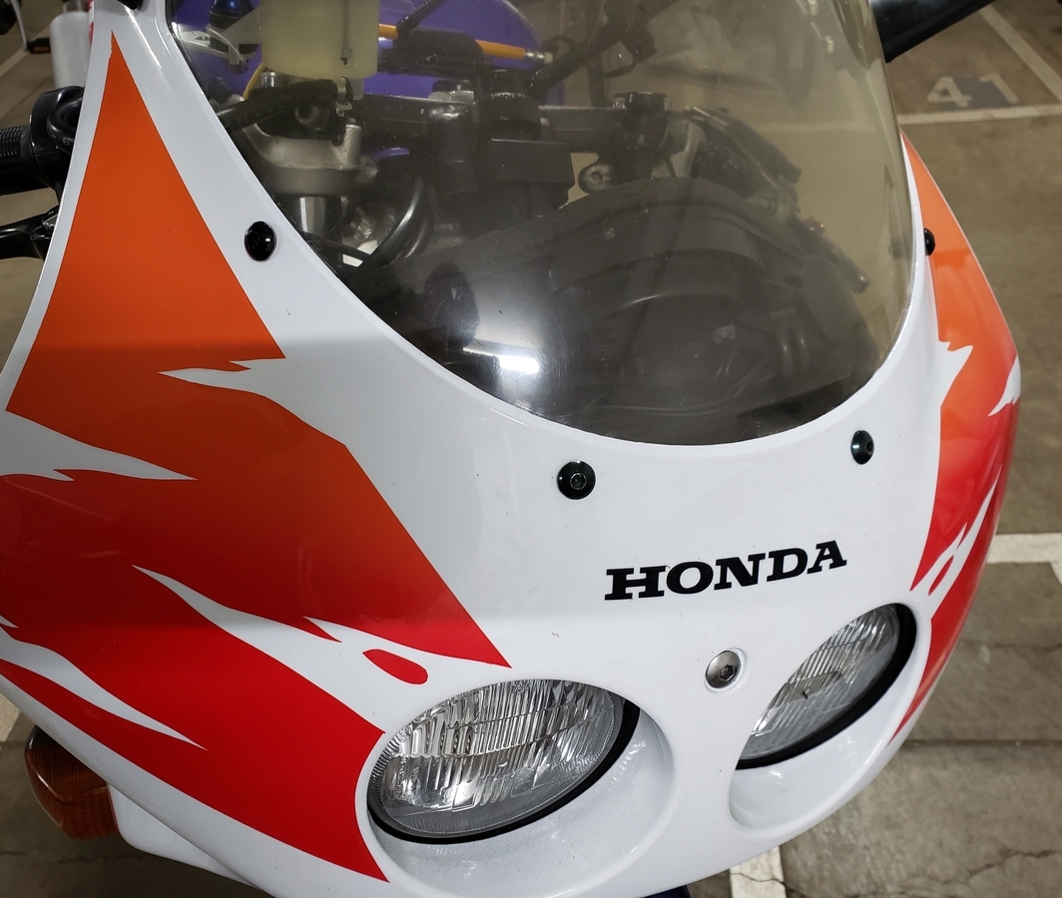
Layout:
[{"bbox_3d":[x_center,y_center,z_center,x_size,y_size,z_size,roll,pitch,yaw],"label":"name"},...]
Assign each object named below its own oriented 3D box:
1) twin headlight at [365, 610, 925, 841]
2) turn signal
[{"bbox_3d":[0.051,0.100,0.427,0.276,0.121,0.095,-4,36,-24],"label":"twin headlight"},{"bbox_3d":[-0.217,0.147,0.425,0.048,0.052,0.065,-4,41,-24],"label":"turn signal"}]

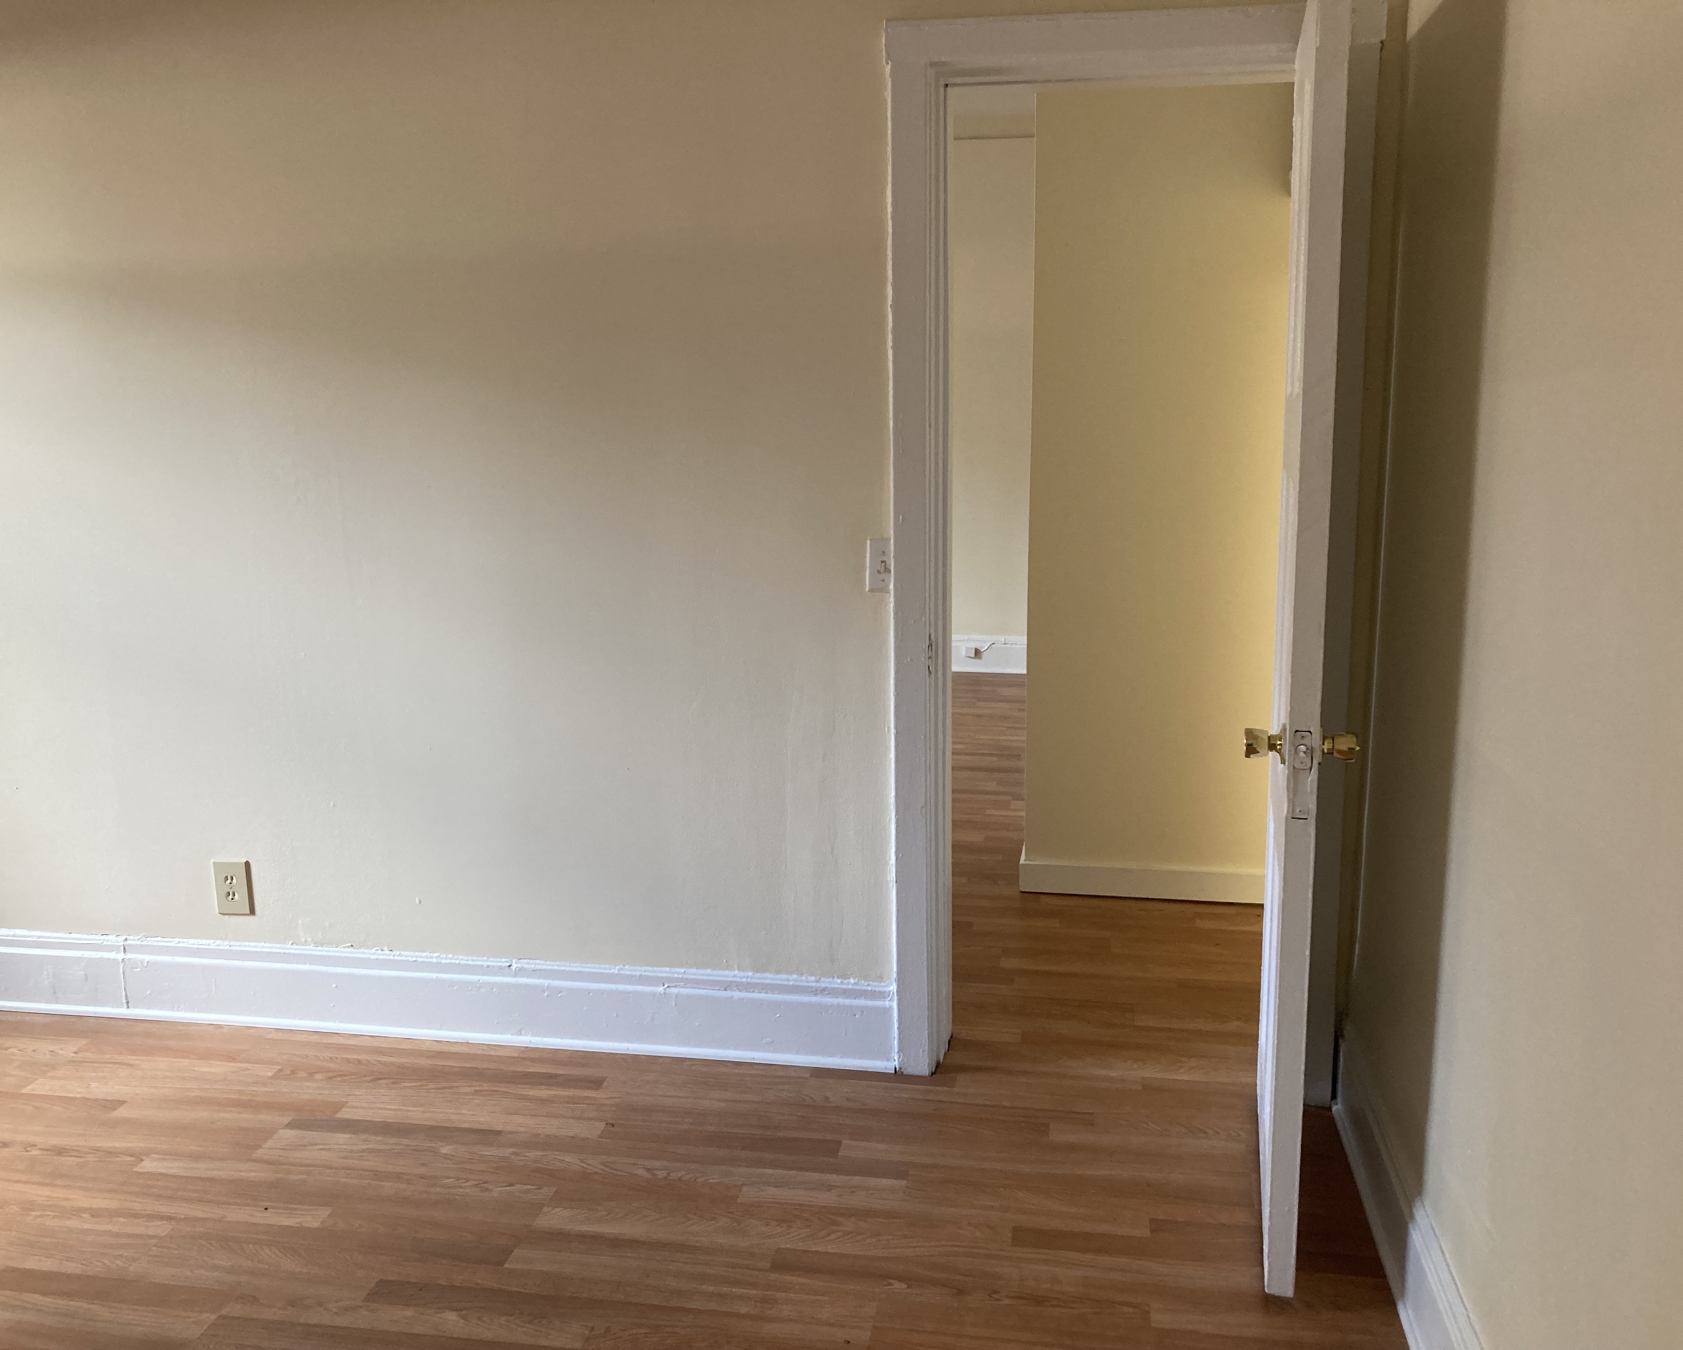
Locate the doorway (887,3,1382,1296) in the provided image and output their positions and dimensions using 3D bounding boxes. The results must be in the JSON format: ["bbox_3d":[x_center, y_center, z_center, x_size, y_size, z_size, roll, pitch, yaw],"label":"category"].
[{"bbox_3d":[0.508,-0.141,2.679,0.934,2.204,0.879,1,10,10],"label":"doorway"}]

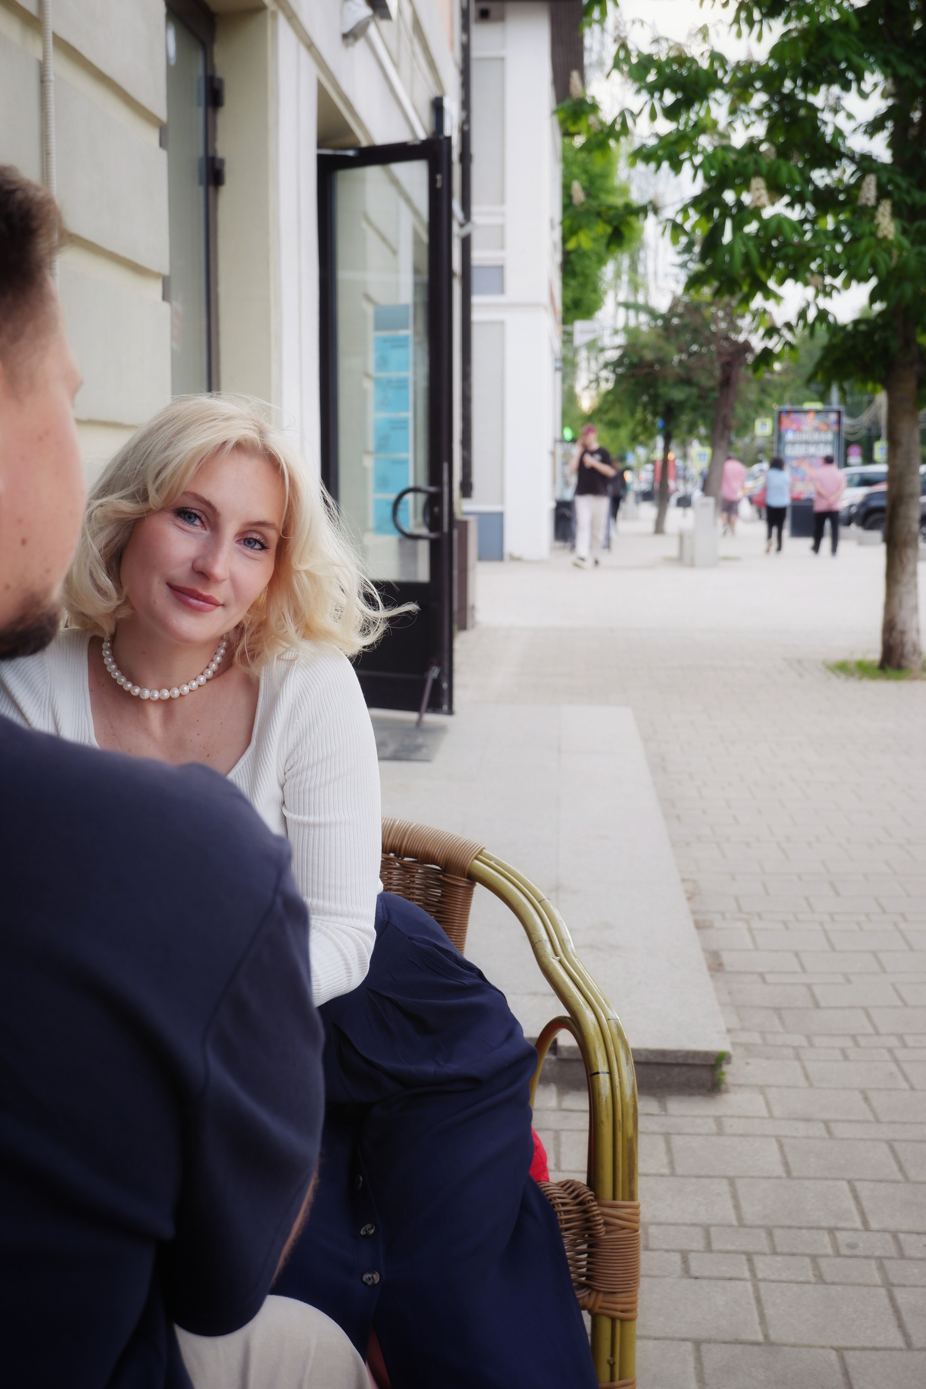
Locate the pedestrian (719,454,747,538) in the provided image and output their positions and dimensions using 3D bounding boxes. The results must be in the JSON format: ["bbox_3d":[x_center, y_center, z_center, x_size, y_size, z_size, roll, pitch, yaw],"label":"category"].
[{"bbox_3d":[5.543,-4.083,35.600,0.550,1.700,0.420,0,7,3],"label":"pedestrian"}]

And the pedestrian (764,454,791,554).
[{"bbox_3d":[5.377,-3.239,29.700,0.460,1.650,0.380,0,7,5],"label":"pedestrian"}]

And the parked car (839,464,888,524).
[{"bbox_3d":[11.358,-4.998,44.300,4.400,1.680,1.820,-6,9,-39],"label":"parked car"}]

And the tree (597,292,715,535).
[{"bbox_3d":[4.119,-5.923,36.800,2.700,4.950,2.600,0,7,0],"label":"tree"}]

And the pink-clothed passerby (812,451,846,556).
[{"bbox_3d":[6.207,-3.208,29.500,0.570,1.720,0.420,1,7,6],"label":"pink-clothed passerby"}]

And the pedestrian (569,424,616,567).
[{"bbox_3d":[1.609,-2.505,21.900,0.580,1.790,0.450,1,7,6],"label":"pedestrian"}]

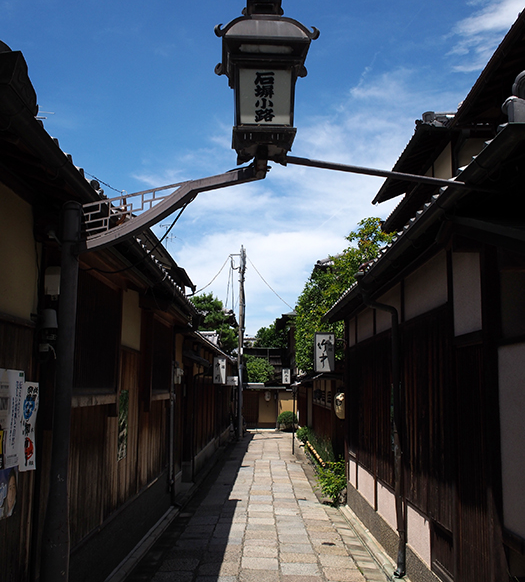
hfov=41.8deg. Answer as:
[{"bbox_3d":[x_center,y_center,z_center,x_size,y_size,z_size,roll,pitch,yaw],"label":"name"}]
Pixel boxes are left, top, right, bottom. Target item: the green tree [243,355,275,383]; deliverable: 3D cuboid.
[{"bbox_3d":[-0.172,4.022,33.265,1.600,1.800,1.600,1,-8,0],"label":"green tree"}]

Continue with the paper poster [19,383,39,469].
[{"bbox_3d":[-1.394,0.811,4.100,0.015,0.530,0.270,0,-8,2],"label":"paper poster"}]

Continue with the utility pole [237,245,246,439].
[{"bbox_3d":[-0.797,1.892,26.495,0.320,7.430,0.320,1,-8,0],"label":"utility pole"}]

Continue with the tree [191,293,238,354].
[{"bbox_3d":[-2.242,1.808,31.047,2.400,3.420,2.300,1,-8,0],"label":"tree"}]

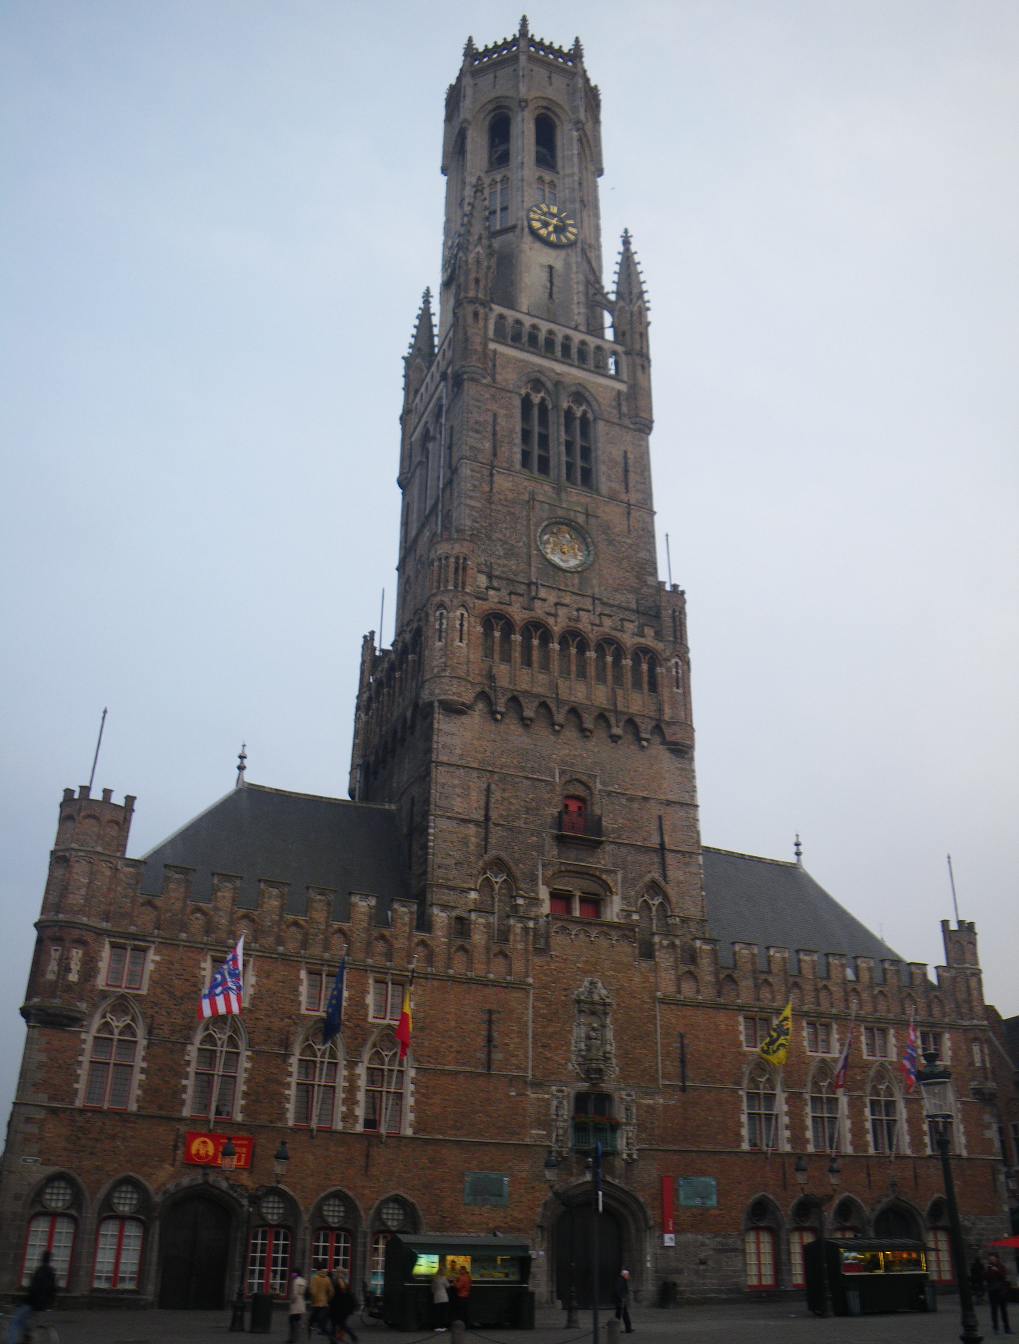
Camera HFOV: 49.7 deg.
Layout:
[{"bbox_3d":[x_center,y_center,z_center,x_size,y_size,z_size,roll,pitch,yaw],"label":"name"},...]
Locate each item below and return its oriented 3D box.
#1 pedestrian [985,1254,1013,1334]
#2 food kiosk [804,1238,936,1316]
[{"bbox_3d":[11.683,14.823,26.212,0.600,1.770,0.450,-16,-32,29],"label":"pedestrian"},{"bbox_3d":[12.495,21.232,38.734,3.900,2.400,2.200,12,-30,-20],"label":"food kiosk"}]

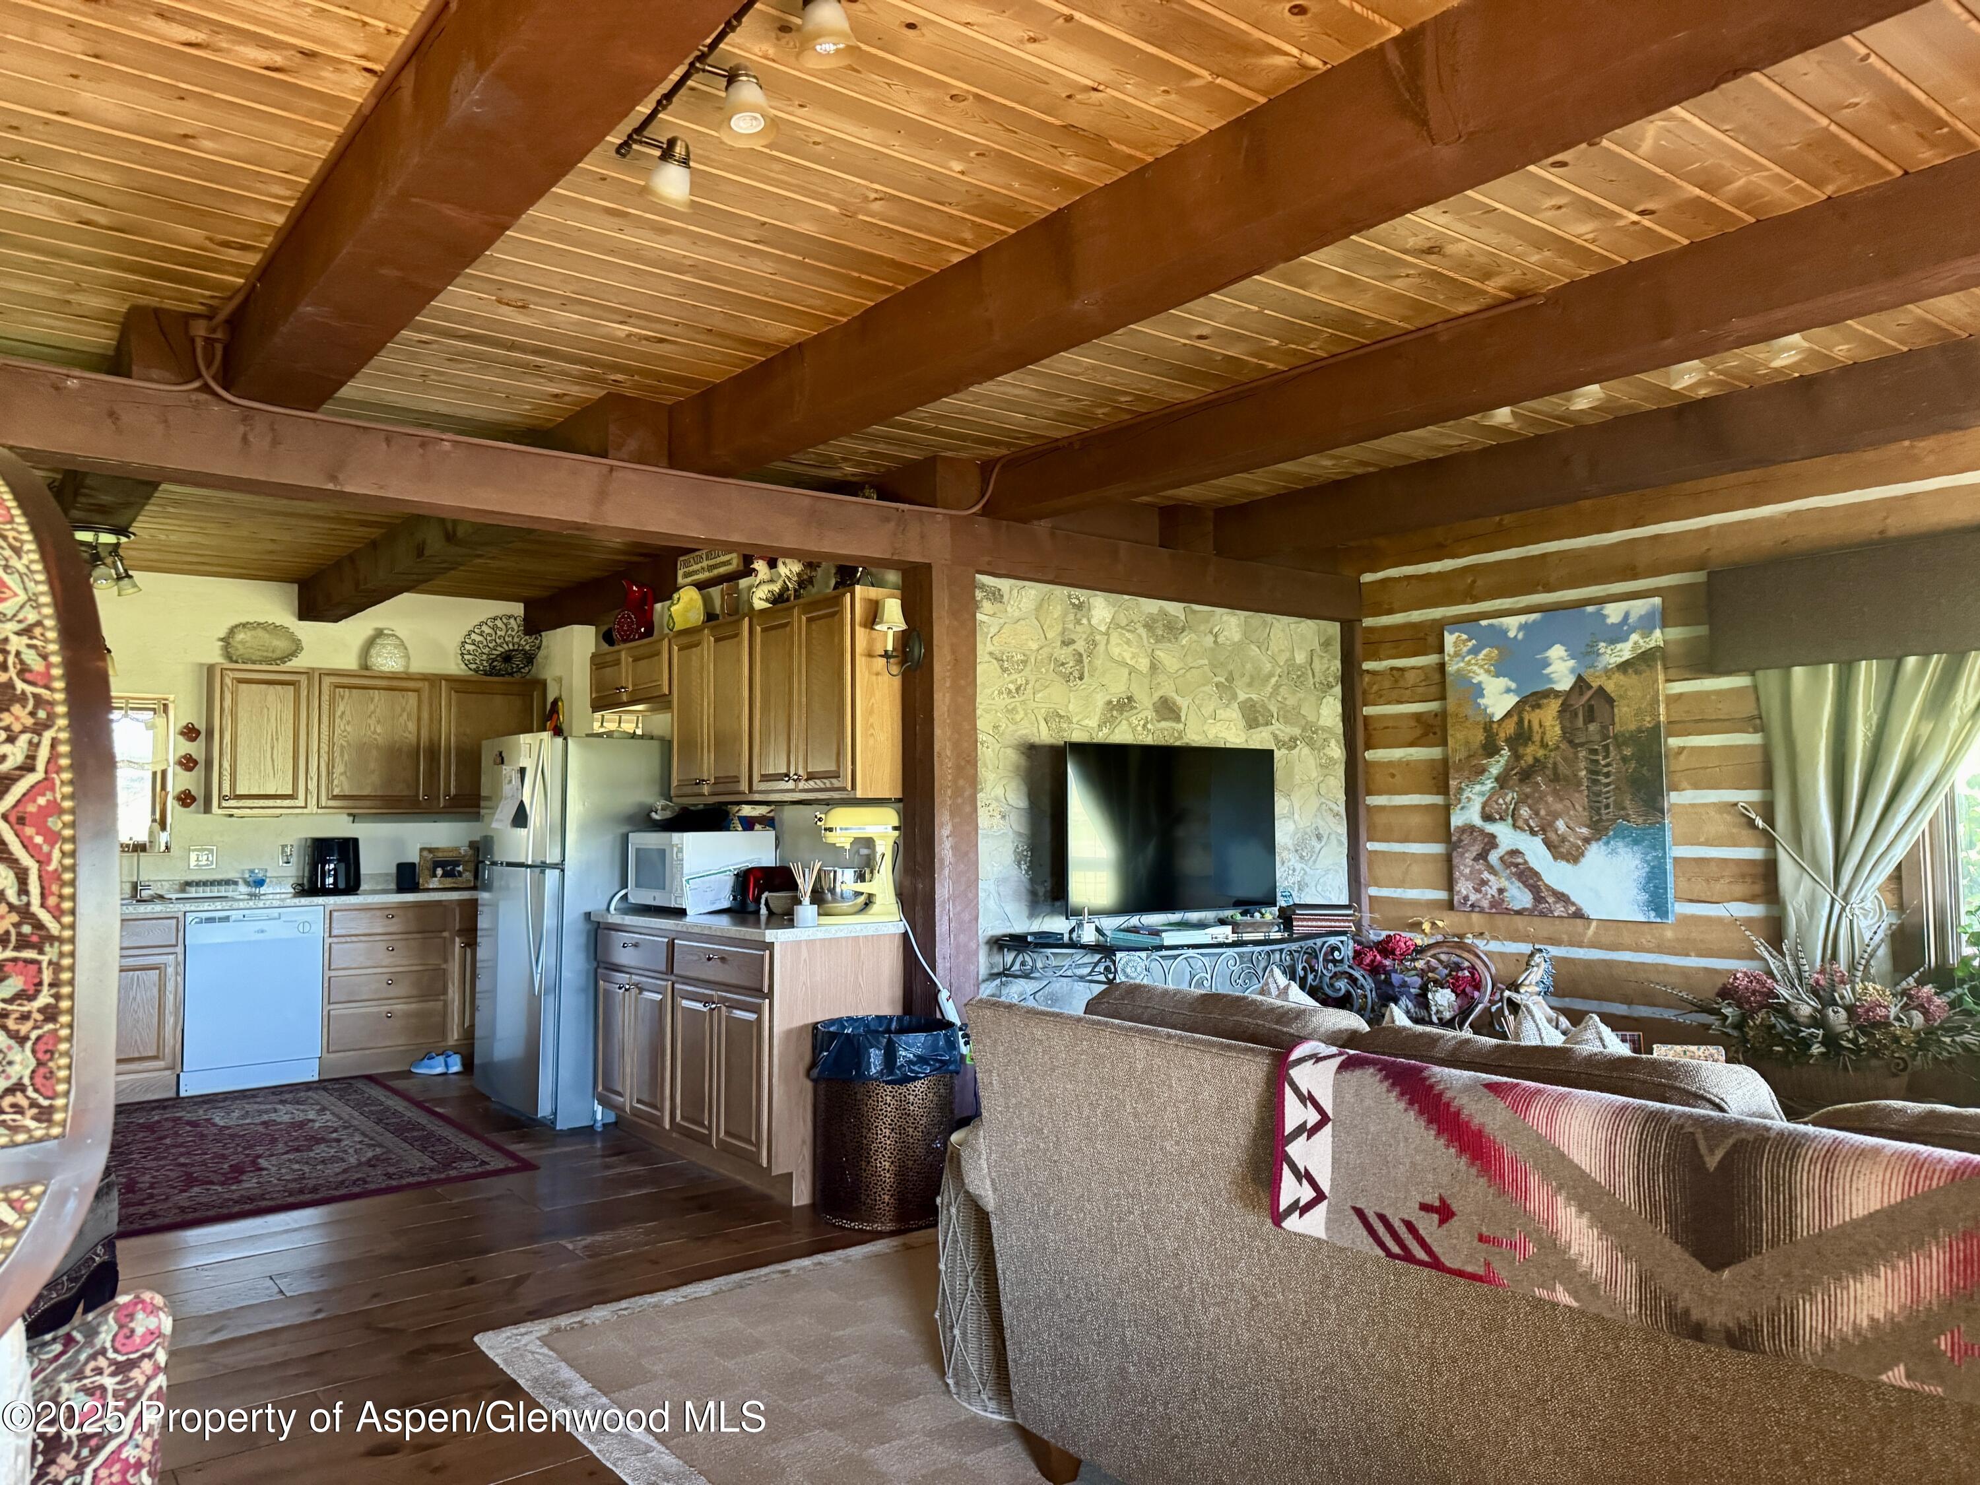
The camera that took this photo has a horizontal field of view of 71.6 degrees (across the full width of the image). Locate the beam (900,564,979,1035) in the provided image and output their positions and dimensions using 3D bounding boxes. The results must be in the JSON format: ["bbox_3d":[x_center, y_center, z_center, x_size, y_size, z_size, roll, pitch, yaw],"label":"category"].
[{"bbox_3d":[-0.176,0.474,4.936,0.197,2.180,0.190,2,-4,-39],"label":"beam"}]

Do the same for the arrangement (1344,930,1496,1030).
[{"bbox_3d":[1.780,0.992,5.618,0.420,0.480,0.500,2,-4,-39],"label":"arrangement"}]

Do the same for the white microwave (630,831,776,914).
[{"bbox_3d":[-1.222,0.534,5.841,0.410,0.300,0.520,2,-4,-39],"label":"white microwave"}]

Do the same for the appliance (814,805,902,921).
[{"bbox_3d":[-0.507,0.451,5.072,0.370,0.415,0.260,2,-4,-39],"label":"appliance"}]

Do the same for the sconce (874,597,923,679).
[{"bbox_3d":[-0.333,-0.373,4.871,0.170,0.280,0.125,2,-4,-39],"label":"sconce"}]

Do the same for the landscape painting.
[{"bbox_3d":[2.280,0.089,5.575,0.040,1.228,0.918,2,-4,-39],"label":"landscape painting"}]

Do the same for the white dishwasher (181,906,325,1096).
[{"bbox_3d":[-3.798,1.274,6.969,0.605,0.865,0.600,2,-4,-39],"label":"white dishwasher"}]

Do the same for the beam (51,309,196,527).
[{"bbox_3d":[-3.350,-0.878,5.079,0.200,0.200,4.240,2,-4,-39],"label":"beam"}]

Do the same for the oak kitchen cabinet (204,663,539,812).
[{"bbox_3d":[-3.349,0.011,7.573,1.690,0.760,0.310,2,-4,-39],"label":"oak kitchen cabinet"}]

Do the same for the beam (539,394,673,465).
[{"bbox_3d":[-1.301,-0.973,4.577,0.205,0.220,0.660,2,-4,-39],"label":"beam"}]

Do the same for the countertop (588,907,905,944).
[{"bbox_3d":[-0.971,0.699,5.384,0.650,0.040,1.590,2,-4,-39],"label":"countertop"}]

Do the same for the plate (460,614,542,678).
[{"bbox_3d":[-2.843,-0.559,8.028,0.460,0.400,0.130,0,-3,-16],"label":"plate"}]

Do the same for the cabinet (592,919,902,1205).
[{"bbox_3d":[-0.944,1.154,5.335,0.630,0.880,1.480,2,-4,-39],"label":"cabinet"}]

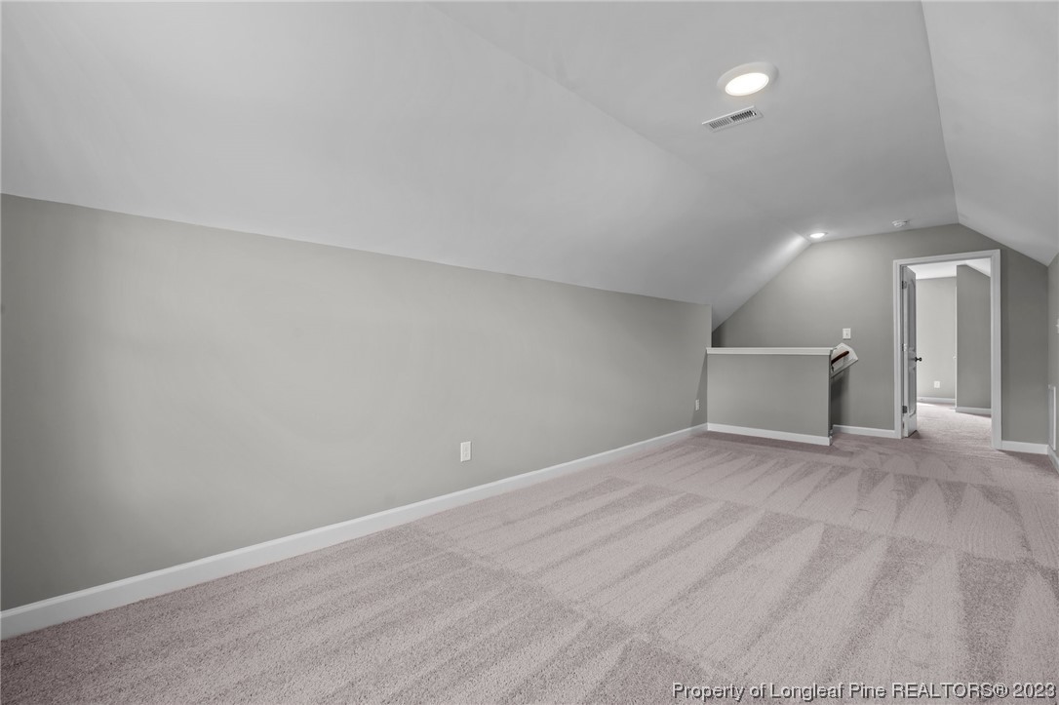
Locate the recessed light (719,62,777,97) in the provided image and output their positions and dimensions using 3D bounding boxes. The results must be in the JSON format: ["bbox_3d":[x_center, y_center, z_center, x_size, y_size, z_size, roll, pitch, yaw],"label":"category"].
[{"bbox_3d":[1.126,-1.395,2.431,0.285,0.027,0.285,0,0,0],"label":"recessed light"}]

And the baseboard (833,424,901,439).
[{"bbox_3d":[4.134,0.978,5.838,0.637,0.100,0.020,0,0,44],"label":"baseboard"}]

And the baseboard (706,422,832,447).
[{"bbox_3d":[2.843,0.982,5.703,1.381,0.100,0.020,0,0,44],"label":"baseboard"}]

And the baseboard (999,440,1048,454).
[{"bbox_3d":[5.096,0.977,4.842,0.330,0.100,0.020,0,0,44],"label":"baseboard"}]

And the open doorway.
[{"bbox_3d":[4.692,-0.030,5.315,0.901,2.114,0.150,0,0,44],"label":"open doorway"}]

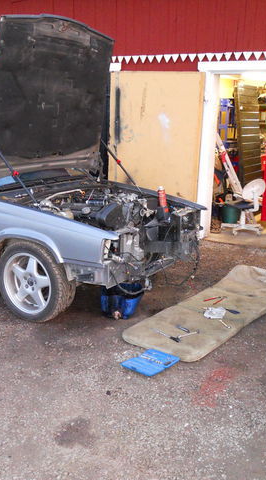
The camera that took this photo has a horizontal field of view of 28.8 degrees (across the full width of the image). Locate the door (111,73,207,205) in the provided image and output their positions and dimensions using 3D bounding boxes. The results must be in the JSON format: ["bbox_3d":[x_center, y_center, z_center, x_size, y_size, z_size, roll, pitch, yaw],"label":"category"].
[{"bbox_3d":[0.291,-1.125,6.870,1.210,2.090,0.060,3,14,10],"label":"door"}]

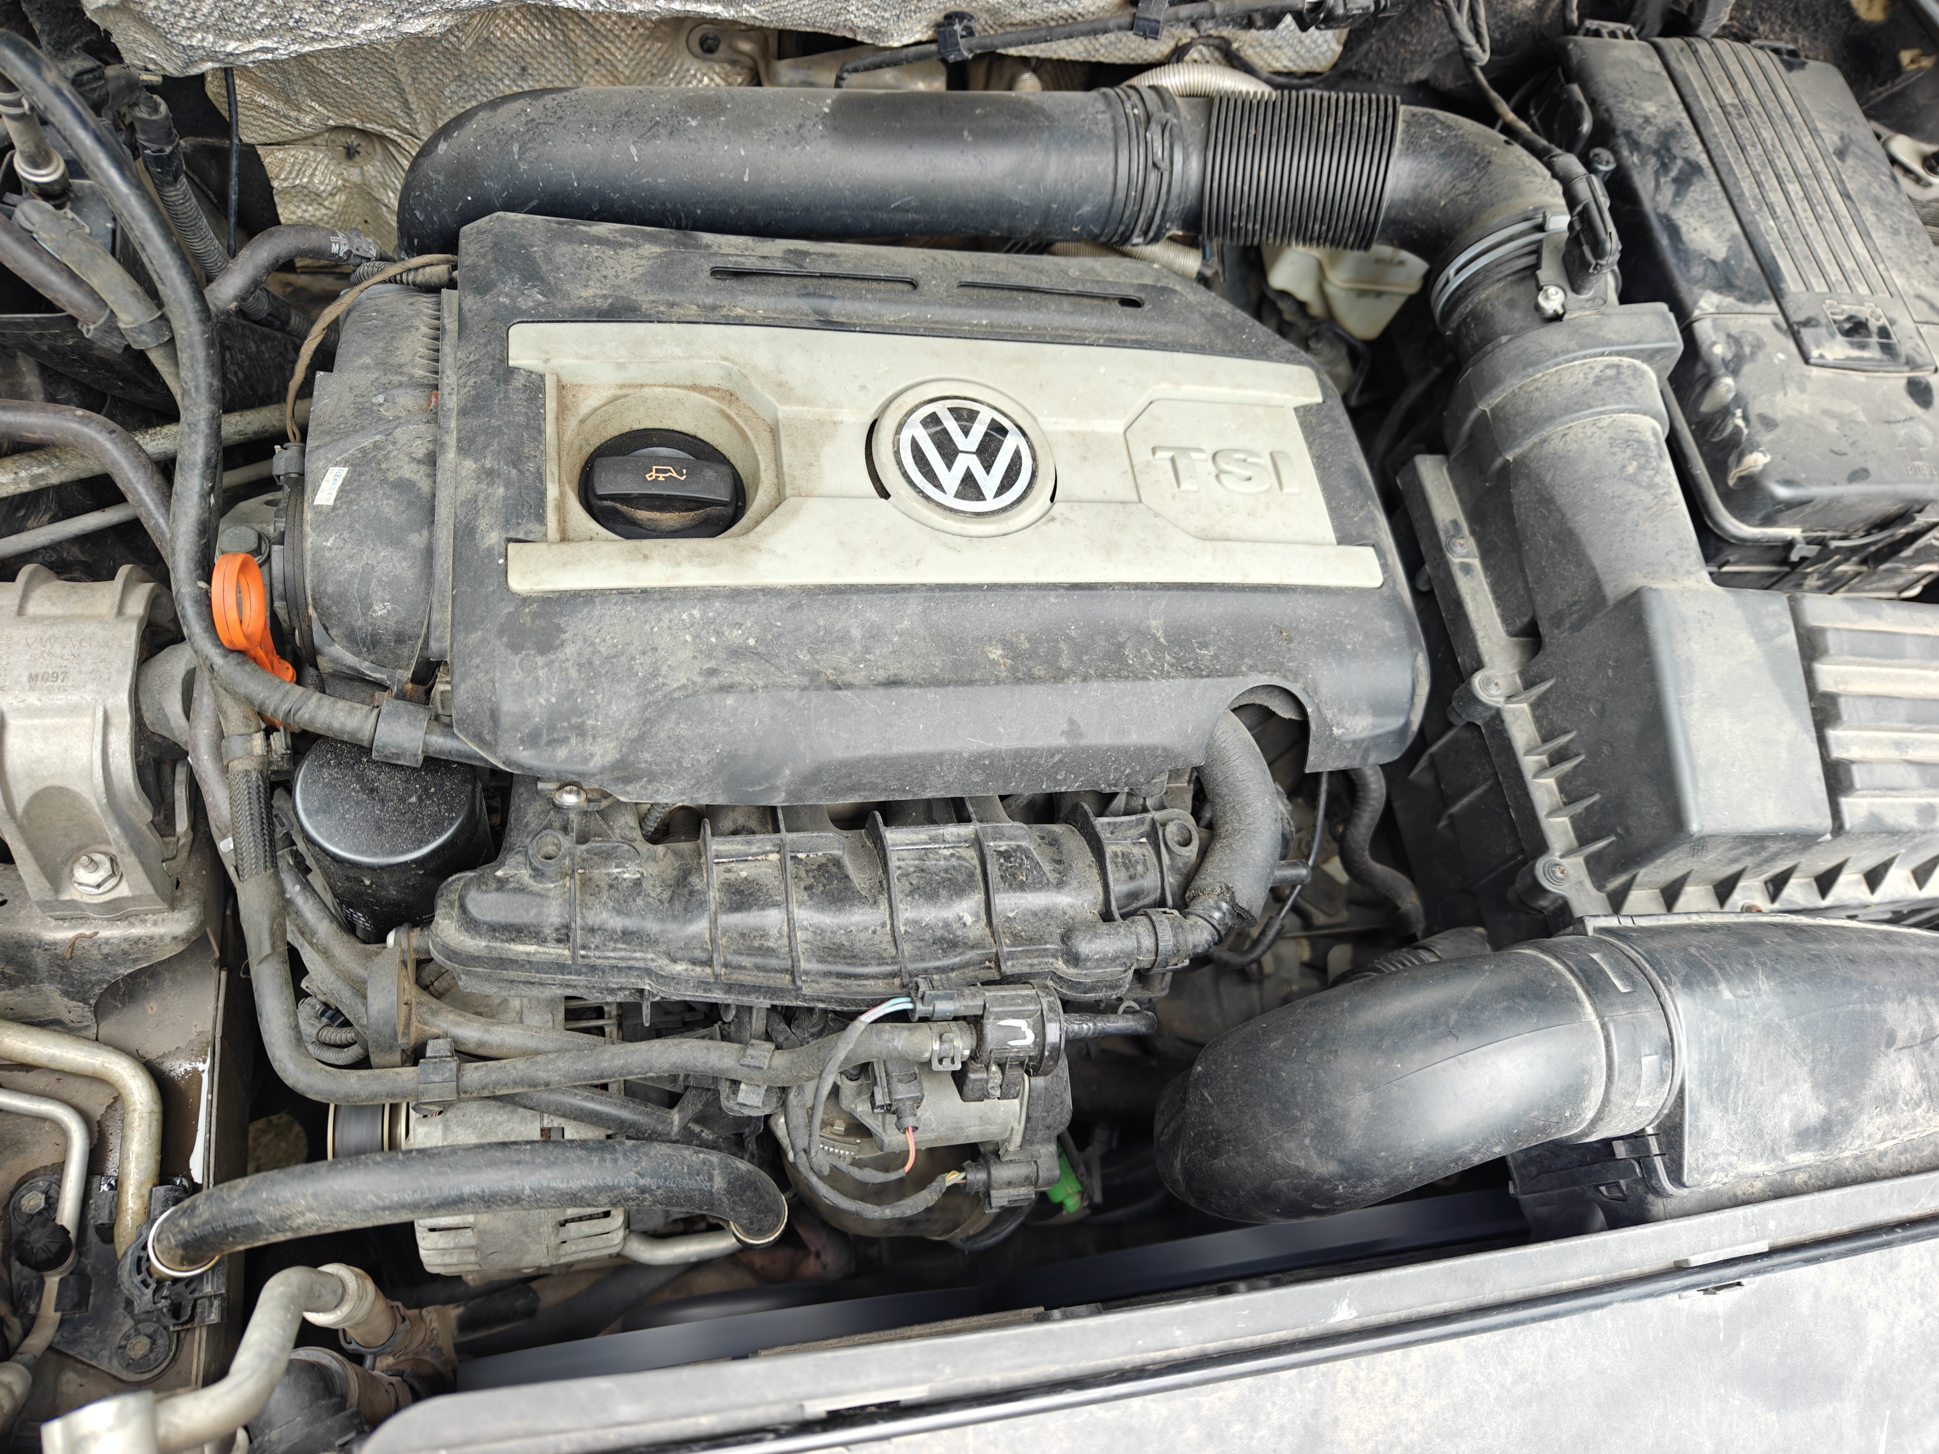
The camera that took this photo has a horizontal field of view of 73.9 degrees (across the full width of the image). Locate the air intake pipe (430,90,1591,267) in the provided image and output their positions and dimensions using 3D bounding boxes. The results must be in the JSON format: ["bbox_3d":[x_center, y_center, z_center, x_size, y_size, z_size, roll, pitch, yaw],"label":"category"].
[{"bbox_3d":[0.034,-0.290,0.707,0.668,0.125,0.098,-5,66,-19],"label":"air intake pipe"}]

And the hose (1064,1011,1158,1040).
[{"bbox_3d":[0.065,0.141,0.609,0.053,0.015,0.012,1,65,-16],"label":"hose"}]

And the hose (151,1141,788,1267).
[{"bbox_3d":[-0.194,0.193,0.521,0.247,0.058,0.041,3,64,-15],"label":"hose"}]

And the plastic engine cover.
[{"bbox_3d":[-0.025,-0.098,0.594,0.500,0.098,0.263,-1,65,-17],"label":"plastic engine cover"}]

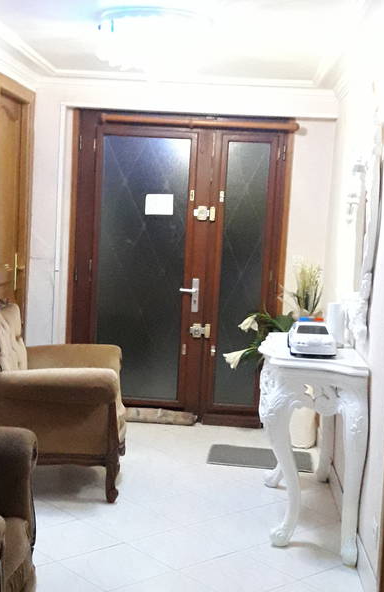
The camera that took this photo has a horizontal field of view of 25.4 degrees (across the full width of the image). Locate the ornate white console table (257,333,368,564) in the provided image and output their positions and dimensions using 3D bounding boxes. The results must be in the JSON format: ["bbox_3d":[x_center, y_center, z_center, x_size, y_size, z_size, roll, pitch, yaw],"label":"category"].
[{"bbox_3d":[0.509,0.634,3.985,0.420,0.810,1.150,3,5,3],"label":"ornate white console table"}]

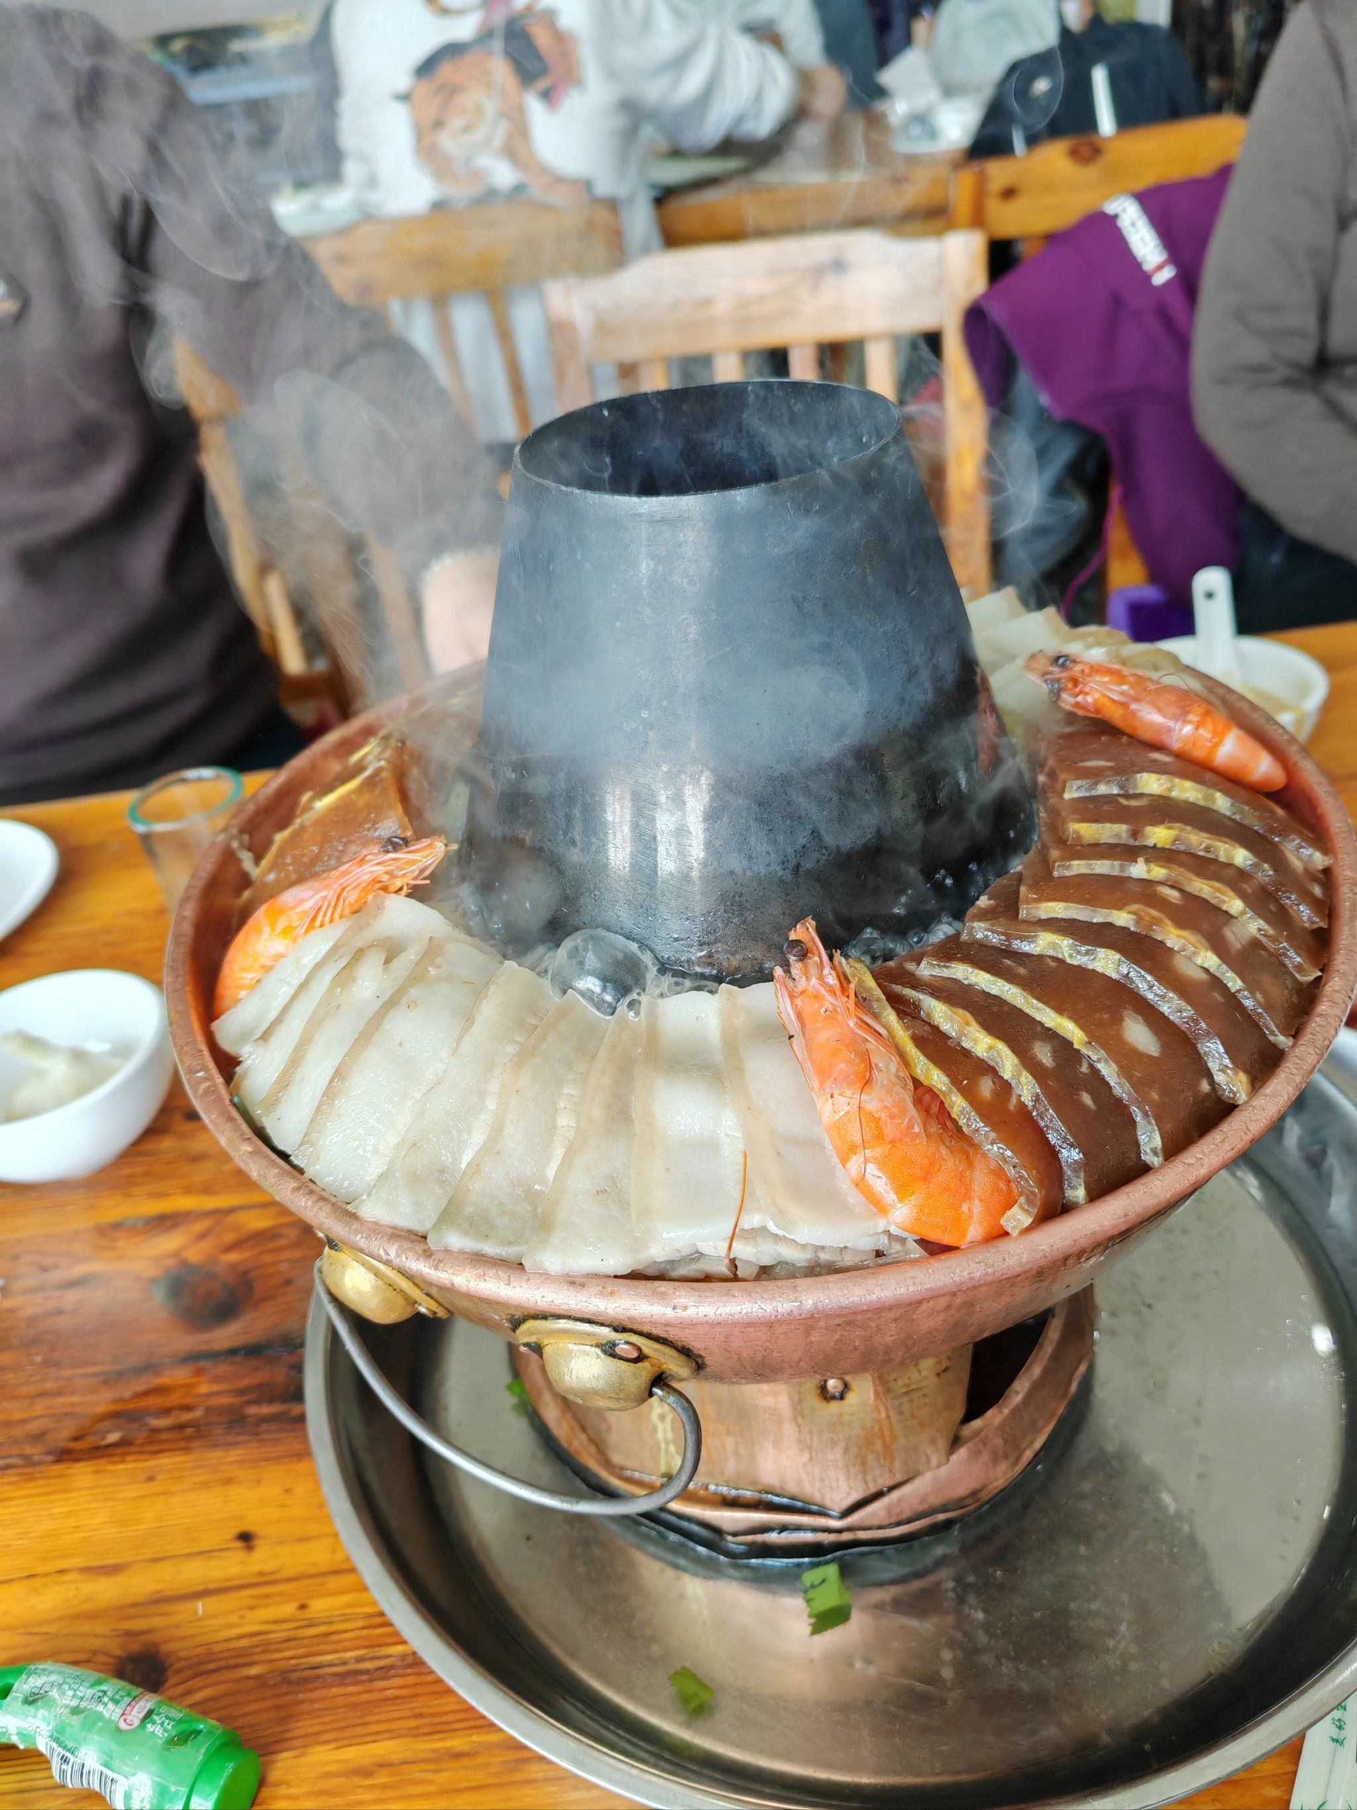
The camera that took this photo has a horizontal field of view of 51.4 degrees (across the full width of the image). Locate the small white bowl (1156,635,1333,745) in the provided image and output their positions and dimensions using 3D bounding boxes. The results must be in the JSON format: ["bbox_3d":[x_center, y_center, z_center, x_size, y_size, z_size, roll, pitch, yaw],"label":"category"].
[{"bbox_3d":[0.295,-0.098,0.777,0.109,0.055,0.109,-5,37,4],"label":"small white bowl"}]

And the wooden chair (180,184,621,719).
[{"bbox_3d":[-0.224,-0.459,1.909,0.430,0.890,0.470,-5,37,4],"label":"wooden chair"}]

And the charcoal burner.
[{"bbox_3d":[0.014,-0.061,0.387,0.163,0.138,0.163,-5,37,4],"label":"charcoal burner"}]

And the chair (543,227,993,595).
[{"bbox_3d":[0.126,-0.110,1.381,0.430,0.890,0.470,-5,37,5],"label":"chair"}]

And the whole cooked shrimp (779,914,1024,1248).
[{"bbox_3d":[0.046,0.037,0.321,0.040,0.025,0.108,-17,38,-12],"label":"whole cooked shrimp"}]

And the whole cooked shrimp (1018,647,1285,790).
[{"bbox_3d":[0.142,-0.056,0.422,0.100,0.026,0.030,23,47,35],"label":"whole cooked shrimp"}]

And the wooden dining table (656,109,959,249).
[{"bbox_3d":[0.142,-1.050,2.741,1.300,0.750,0.800,-6,37,2],"label":"wooden dining table"}]

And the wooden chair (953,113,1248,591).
[{"bbox_3d":[0.512,-0.578,1.929,0.430,0.890,0.470,-11,37,-3],"label":"wooden chair"}]

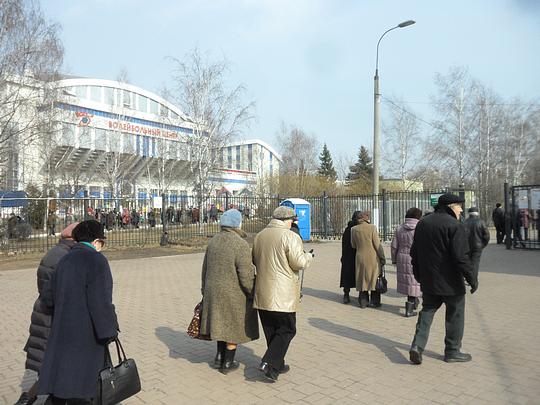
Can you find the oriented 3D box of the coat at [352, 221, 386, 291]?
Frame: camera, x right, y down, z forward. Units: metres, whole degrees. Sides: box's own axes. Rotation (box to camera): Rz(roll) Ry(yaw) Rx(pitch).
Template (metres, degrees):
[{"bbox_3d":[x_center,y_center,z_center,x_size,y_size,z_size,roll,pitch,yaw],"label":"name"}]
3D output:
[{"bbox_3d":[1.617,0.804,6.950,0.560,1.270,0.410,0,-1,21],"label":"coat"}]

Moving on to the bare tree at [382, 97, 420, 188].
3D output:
[{"bbox_3d":[13.113,-4.338,42.000,3.900,12.500,3.900,0,0,0],"label":"bare tree"}]

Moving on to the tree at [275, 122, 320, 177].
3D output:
[{"bbox_3d":[4.048,-4.858,62.000,6.200,13.800,6.000,0,0,0],"label":"tree"}]

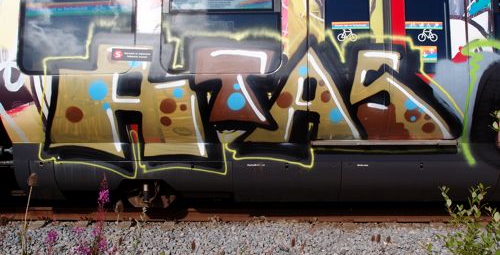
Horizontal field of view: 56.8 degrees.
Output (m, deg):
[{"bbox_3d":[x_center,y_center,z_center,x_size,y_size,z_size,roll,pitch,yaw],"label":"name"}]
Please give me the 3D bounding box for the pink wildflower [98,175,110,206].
[{"bbox_3d":[-0.913,0.395,2.900,0.075,0.200,0.075,0,2,0],"label":"pink wildflower"}]

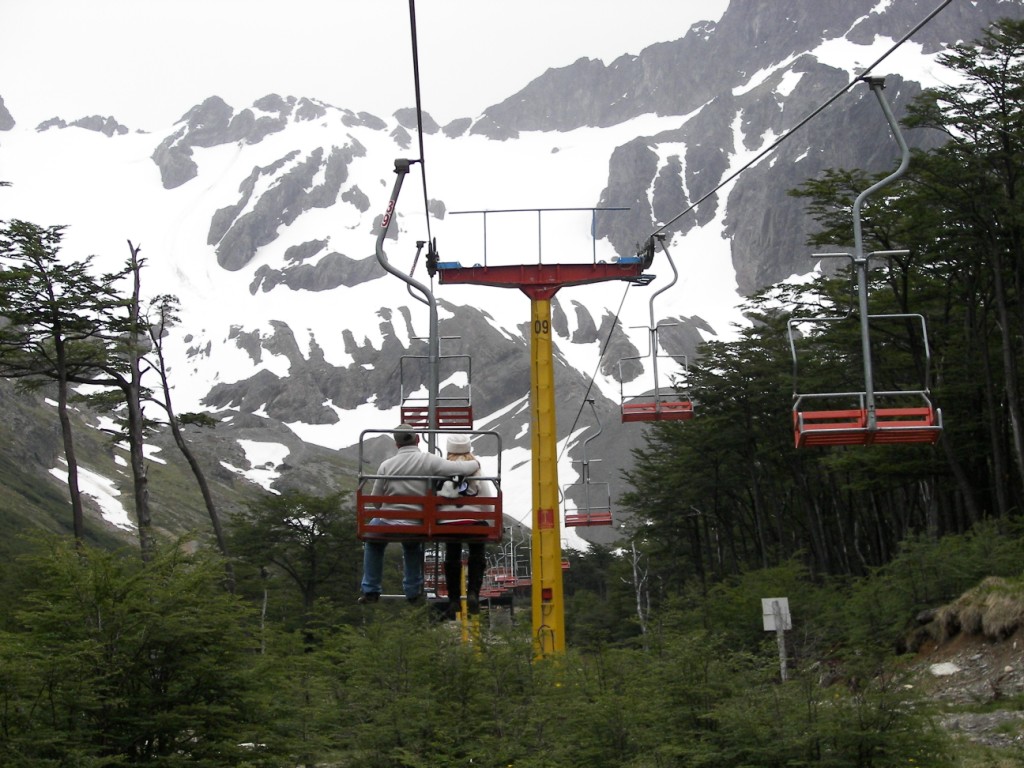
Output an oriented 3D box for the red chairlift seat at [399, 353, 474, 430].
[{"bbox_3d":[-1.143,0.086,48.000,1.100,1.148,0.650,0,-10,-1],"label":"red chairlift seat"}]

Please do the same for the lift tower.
[{"bbox_3d":[0.433,0.855,48.300,3.219,6.789,1.500,-1,-10,-1],"label":"lift tower"}]

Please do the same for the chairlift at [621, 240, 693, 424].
[{"bbox_3d":[2.216,-0.850,48.700,1.100,2.844,0.750,-2,-10,-1],"label":"chairlift"}]

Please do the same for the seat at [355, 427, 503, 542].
[{"bbox_3d":[-0.622,0.758,23.700,1.079,0.806,0.700,1,-10,-1],"label":"seat"}]

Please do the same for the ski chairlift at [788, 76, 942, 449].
[{"bbox_3d":[2.699,-0.926,24.300,1.100,2.803,0.750,-2,-10,-1],"label":"ski chairlift"}]

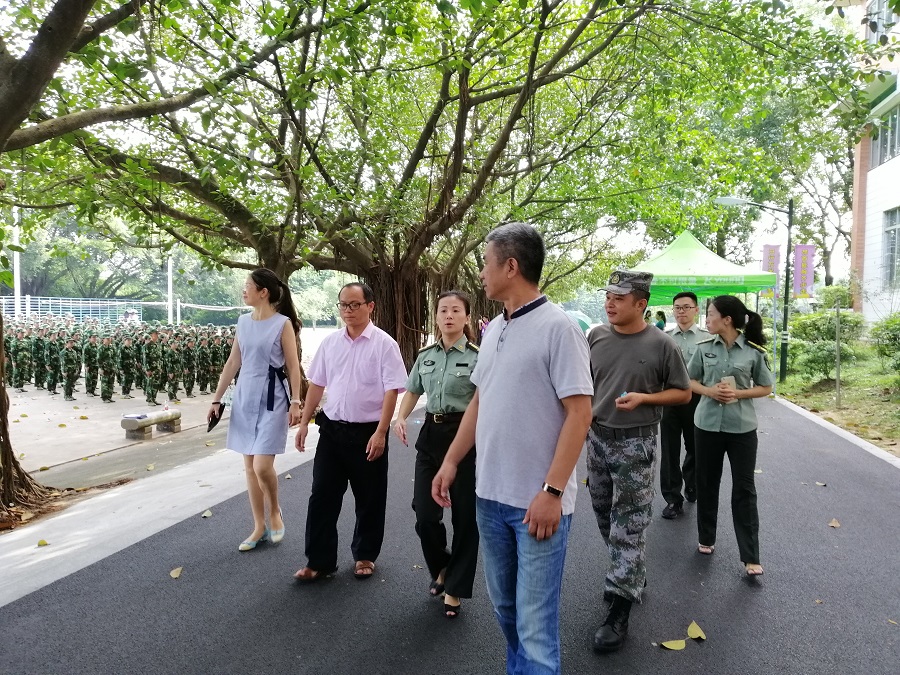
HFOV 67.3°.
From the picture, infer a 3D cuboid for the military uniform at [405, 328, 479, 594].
[{"bbox_3d":[-0.034,0.666,3.490,0.440,1.340,0.440,1,2,14],"label":"military uniform"}]

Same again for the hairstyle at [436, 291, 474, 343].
[{"bbox_3d":[0.034,-0.110,3.550,0.190,0.270,0.230,1,2,12],"label":"hairstyle"}]

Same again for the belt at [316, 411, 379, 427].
[{"bbox_3d":[-0.565,0.478,3.920,0.370,0.060,0.270,1,2,14],"label":"belt"}]

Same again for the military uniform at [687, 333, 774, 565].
[{"bbox_3d":[1.687,0.659,4.050,0.500,1.370,0.420,1,2,22],"label":"military uniform"}]

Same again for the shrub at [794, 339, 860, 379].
[{"bbox_3d":[8.080,0.470,14.500,1.350,0.880,1.250,1,2,15],"label":"shrub"}]

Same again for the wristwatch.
[{"bbox_3d":[0.326,0.488,2.170,0.068,0.024,0.055,22,-11,3],"label":"wristwatch"}]

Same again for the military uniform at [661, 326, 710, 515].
[{"bbox_3d":[1.847,0.594,5.280,0.480,1.450,0.420,1,2,15],"label":"military uniform"}]

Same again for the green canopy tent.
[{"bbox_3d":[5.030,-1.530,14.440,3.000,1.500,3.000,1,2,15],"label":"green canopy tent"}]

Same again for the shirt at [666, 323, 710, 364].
[{"bbox_3d":[1.840,0.120,5.240,0.500,0.480,0.280,1,2,17],"label":"shirt"}]

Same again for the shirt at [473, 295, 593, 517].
[{"bbox_3d":[0.246,0.215,2.150,0.500,0.700,0.310,2,3,41],"label":"shirt"}]

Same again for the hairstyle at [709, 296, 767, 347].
[{"bbox_3d":[1.770,-0.104,4.150,0.330,0.320,0.200,1,2,6],"label":"hairstyle"}]

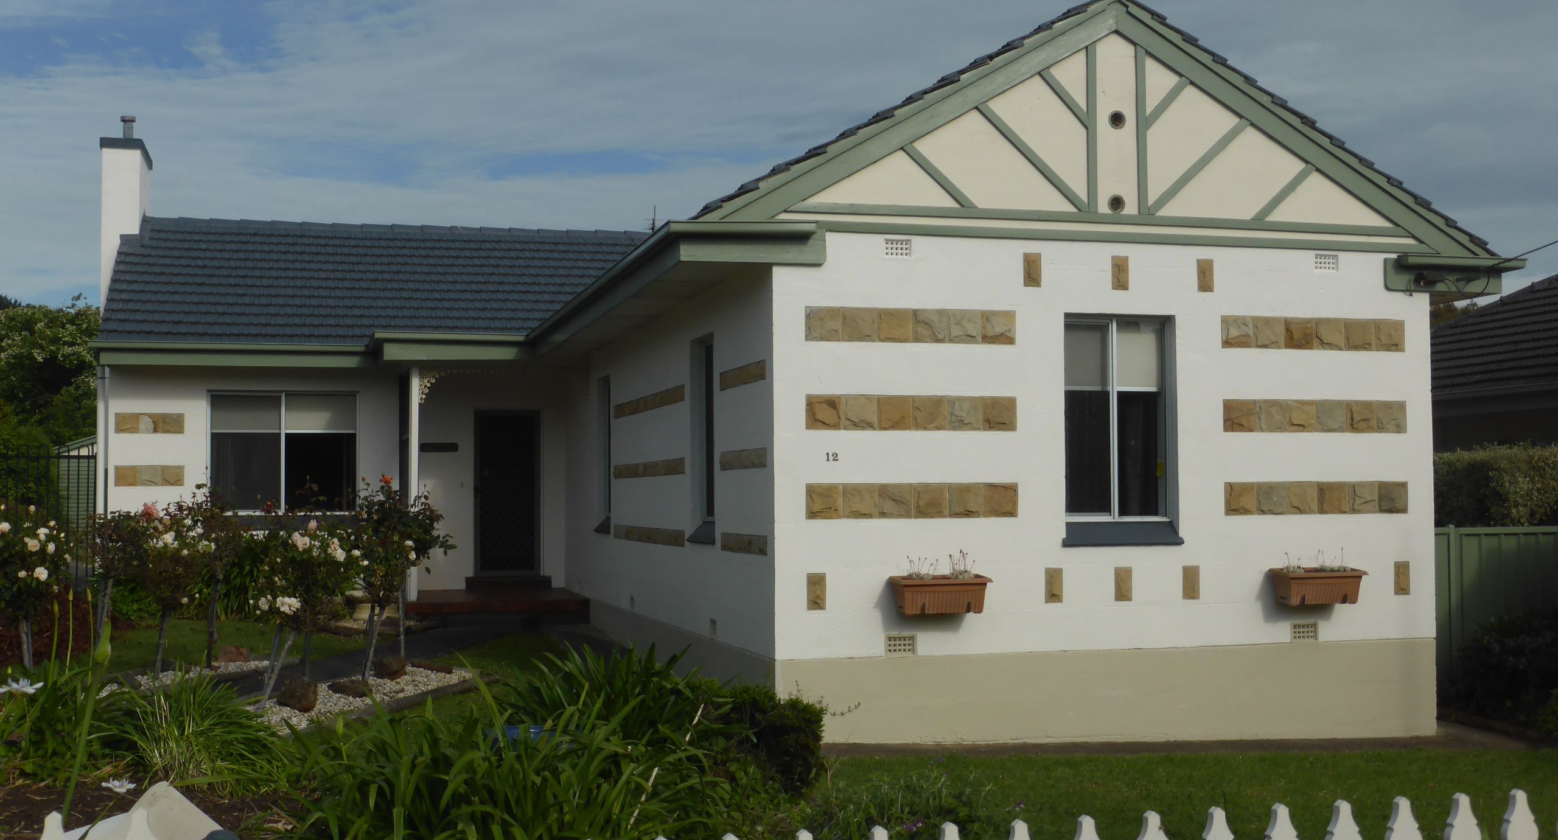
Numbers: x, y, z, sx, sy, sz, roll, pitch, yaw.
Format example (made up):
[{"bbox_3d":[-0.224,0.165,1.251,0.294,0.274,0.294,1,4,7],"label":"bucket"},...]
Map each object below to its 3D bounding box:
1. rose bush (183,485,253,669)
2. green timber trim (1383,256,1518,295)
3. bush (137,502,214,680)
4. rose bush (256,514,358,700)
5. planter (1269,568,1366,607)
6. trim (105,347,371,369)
[{"bbox_3d":[-4.874,1.362,15.247,0.600,1.592,0.600,0,-3,-15],"label":"rose bush"},{"bbox_3d":[5.375,-1.160,14.190,1.204,0.300,0.140,0,-3,-15],"label":"green timber trim"},{"bbox_3d":[-5.025,1.417,14.610,0.630,1.485,0.630,0,-3,-15],"label":"bush"},{"bbox_3d":[-3.723,1.478,13.853,0.760,1.464,0.760,0,-3,-15],"label":"rose bush"},{"bbox_3d":[4.217,1.310,13.728,0.740,0.276,0.220,0,-3,-15],"label":"planter"},{"bbox_3d":[-6.520,-0.736,21.194,3.153,0.210,0.090,0,-3,-15],"label":"trim"}]

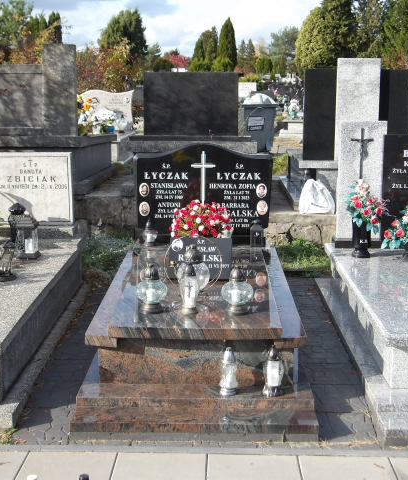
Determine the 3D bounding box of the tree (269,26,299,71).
[{"bbox_3d":[8.921,-20.196,85.000,4.000,6.300,4.000,0,12,1],"label":"tree"}]

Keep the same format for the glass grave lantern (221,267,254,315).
[{"bbox_3d":[0.160,0.231,3.645,0.149,0.215,0.149,0,11,1],"label":"glass grave lantern"}]

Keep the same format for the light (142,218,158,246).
[{"bbox_3d":[-0.374,-0.055,5.403,0.108,0.190,0.108,0,12,1],"label":"light"}]

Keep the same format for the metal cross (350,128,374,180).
[{"bbox_3d":[1.131,-0.606,5.520,0.170,0.370,0.040,0,11,1],"label":"metal cross"}]

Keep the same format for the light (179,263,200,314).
[{"bbox_3d":[-0.071,0.228,3.808,0.105,0.240,0.105,0,11,1],"label":"light"}]

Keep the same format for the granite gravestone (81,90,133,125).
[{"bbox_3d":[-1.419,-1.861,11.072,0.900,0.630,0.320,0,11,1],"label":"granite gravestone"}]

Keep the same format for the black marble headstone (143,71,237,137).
[{"bbox_3d":[-0.120,-1.306,7.492,0.910,0.610,0.100,0,11,1],"label":"black marble headstone"}]

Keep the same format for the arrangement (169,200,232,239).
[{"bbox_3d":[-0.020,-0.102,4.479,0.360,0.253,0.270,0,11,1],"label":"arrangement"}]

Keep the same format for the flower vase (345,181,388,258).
[{"bbox_3d":[1.040,-0.138,4.969,0.270,0.495,0.250,0,11,1],"label":"flower vase"}]

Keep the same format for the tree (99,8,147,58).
[{"bbox_3d":[-5.458,-12.757,52.000,3.300,5.500,3.300,0,12,1],"label":"tree"}]

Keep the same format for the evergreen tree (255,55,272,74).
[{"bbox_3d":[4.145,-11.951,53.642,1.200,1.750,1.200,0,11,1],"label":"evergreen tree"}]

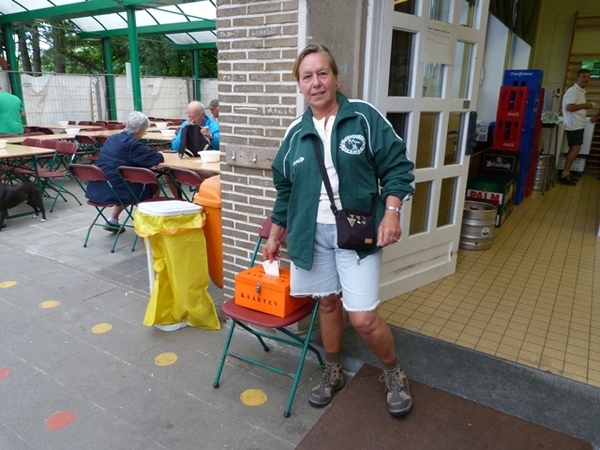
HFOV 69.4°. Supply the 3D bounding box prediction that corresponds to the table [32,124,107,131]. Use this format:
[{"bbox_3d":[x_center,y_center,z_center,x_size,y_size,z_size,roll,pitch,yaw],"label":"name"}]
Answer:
[{"bbox_3d":[-5.284,-1.852,9.835,1.650,0.740,0.780,8,18,23],"label":"table"}]

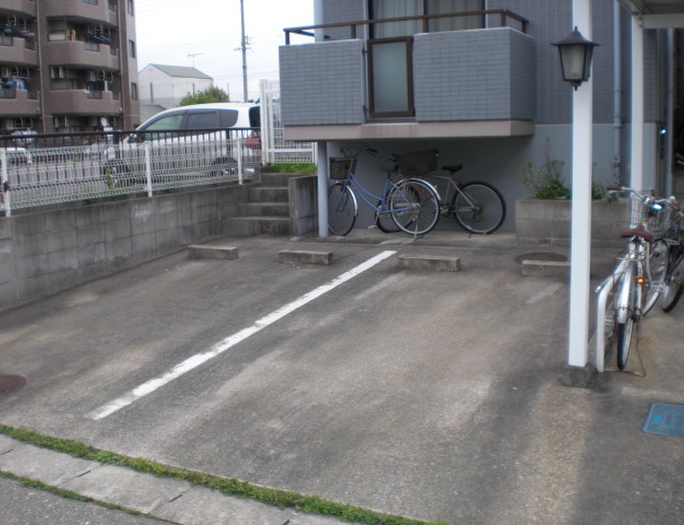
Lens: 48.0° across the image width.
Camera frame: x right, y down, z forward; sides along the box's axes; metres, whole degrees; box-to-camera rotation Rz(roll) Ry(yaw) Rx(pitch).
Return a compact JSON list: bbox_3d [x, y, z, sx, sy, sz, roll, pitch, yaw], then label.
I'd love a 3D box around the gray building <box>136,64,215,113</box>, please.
[{"bbox_3d":[-16.708,-15.616,76.463,5.400,7.777,6.400,4,11,28],"label":"gray building"}]

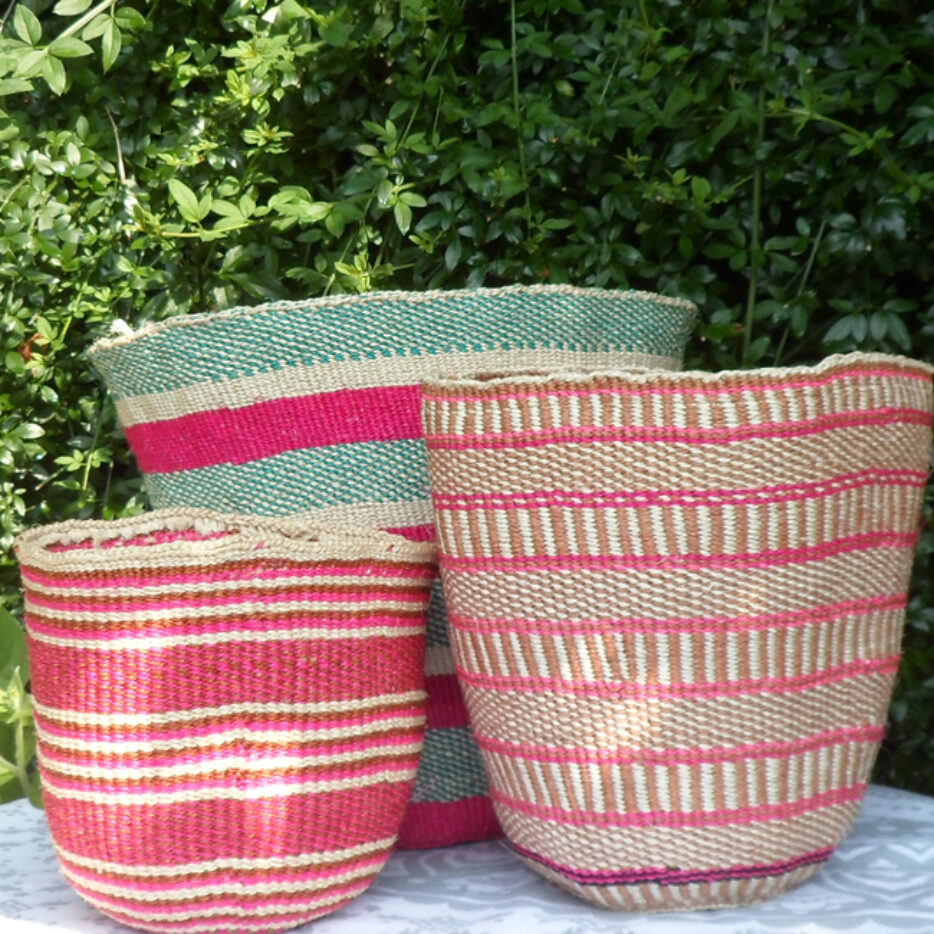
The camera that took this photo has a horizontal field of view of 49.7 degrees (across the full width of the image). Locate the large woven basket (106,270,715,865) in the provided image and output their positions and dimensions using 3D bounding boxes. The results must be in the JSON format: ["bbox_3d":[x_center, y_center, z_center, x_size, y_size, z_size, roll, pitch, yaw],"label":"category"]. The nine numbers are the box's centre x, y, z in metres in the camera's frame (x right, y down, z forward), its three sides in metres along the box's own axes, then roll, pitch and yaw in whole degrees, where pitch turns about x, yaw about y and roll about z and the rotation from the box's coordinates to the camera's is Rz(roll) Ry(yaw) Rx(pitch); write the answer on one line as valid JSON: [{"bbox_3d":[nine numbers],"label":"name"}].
[{"bbox_3d":[-0.041,0.056,0.568,0.330,0.280,0.255,-1,4,-2],"label":"large woven basket"}]

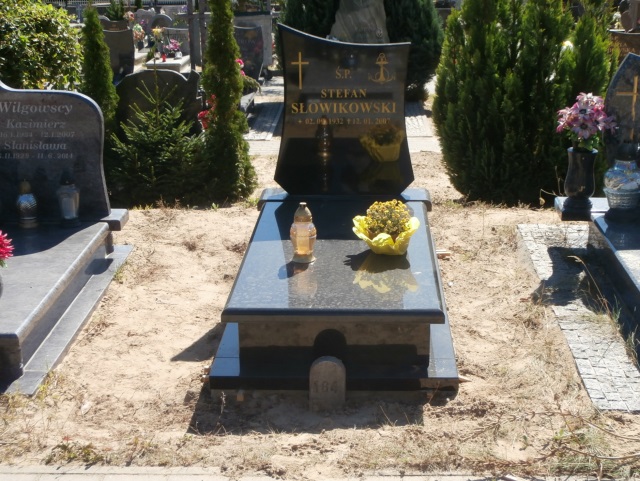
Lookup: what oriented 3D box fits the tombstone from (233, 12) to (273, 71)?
[{"bbox_3d":[-1.108,-3.155,16.705,0.740,0.880,0.150,0,18,3],"label":"tombstone"}]

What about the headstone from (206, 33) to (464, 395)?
[{"bbox_3d":[0.084,-0.249,4.459,0.891,1.170,1.778,0,18,3],"label":"headstone"}]

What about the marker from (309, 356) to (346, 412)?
[{"bbox_3d":[0.028,0.506,3.727,0.128,0.193,0.048,0,18,3],"label":"marker"}]

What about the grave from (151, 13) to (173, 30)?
[{"bbox_3d":[-3.811,-5.109,25.678,0.532,0.800,0.120,0,18,3],"label":"grave"}]

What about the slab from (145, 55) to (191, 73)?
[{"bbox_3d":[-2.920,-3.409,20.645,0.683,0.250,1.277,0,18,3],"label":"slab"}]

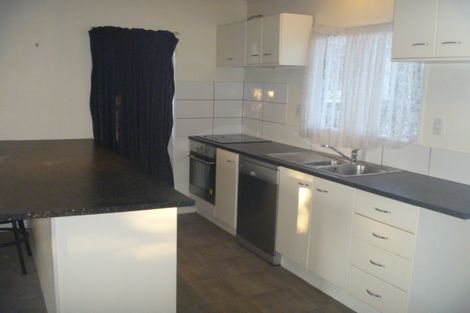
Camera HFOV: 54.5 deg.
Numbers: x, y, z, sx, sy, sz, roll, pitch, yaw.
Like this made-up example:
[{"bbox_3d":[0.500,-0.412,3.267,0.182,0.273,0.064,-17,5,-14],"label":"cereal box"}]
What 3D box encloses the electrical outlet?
[{"bbox_3d":[1.311,-0.195,2.967,0.012,0.122,0.076,-3,10,-29],"label":"electrical outlet"}]

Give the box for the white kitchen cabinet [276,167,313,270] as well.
[{"bbox_3d":[0.694,0.421,3.486,0.608,0.684,0.418,-3,10,-29],"label":"white kitchen cabinet"}]

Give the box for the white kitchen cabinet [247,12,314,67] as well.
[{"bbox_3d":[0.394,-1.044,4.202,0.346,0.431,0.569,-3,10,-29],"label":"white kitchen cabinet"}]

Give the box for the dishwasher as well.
[{"bbox_3d":[0.434,0.405,3.935,0.608,0.806,0.612,-3,10,-29],"label":"dishwasher"}]

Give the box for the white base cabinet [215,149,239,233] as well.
[{"bbox_3d":[0.190,0.266,4.385,0.608,0.684,0.443,-3,10,-29],"label":"white base cabinet"}]

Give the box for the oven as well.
[{"bbox_3d":[-0.088,0.138,4.818,0.582,0.582,0.610,-3,10,-29],"label":"oven"}]

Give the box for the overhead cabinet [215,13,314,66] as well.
[{"bbox_3d":[0.246,-1.089,4.466,0.346,0.431,1.181,-3,10,-29],"label":"overhead cabinet"}]

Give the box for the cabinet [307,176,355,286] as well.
[{"bbox_3d":[0.890,0.481,3.135,0.608,0.684,0.394,-3,10,-29],"label":"cabinet"}]

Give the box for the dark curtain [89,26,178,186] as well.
[{"bbox_3d":[-0.983,-0.296,4.534,0.872,1.897,0.112,-3,10,-29],"label":"dark curtain"}]

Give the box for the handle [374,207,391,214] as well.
[{"bbox_3d":[0.833,0.303,2.562,0.029,0.020,0.109,-3,10,-29],"label":"handle"}]

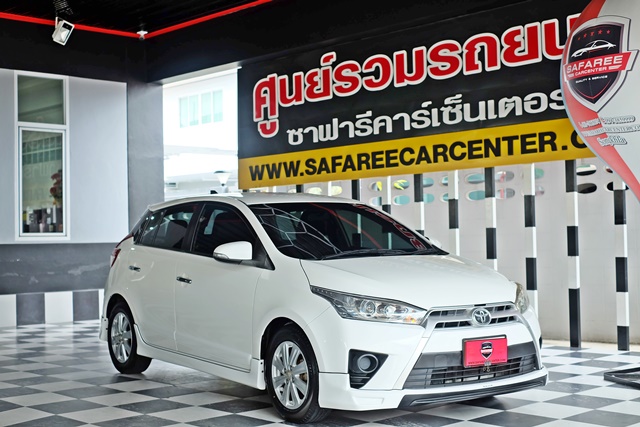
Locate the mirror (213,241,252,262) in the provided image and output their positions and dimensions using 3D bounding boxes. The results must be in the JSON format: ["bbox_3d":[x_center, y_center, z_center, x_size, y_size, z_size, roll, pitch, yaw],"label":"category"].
[{"bbox_3d":[-0.564,0.249,6.118,0.240,0.150,0.140,0,-1,-35],"label":"mirror"}]

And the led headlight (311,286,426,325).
[{"bbox_3d":[0.268,0.529,5.418,0.420,0.220,0.640,0,-1,-35],"label":"led headlight"}]

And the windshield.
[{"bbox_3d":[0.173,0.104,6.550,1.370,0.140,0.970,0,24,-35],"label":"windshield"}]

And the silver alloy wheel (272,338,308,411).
[{"bbox_3d":[-0.135,0.967,5.675,0.160,0.415,0.415,0,-1,-35],"label":"silver alloy wheel"}]

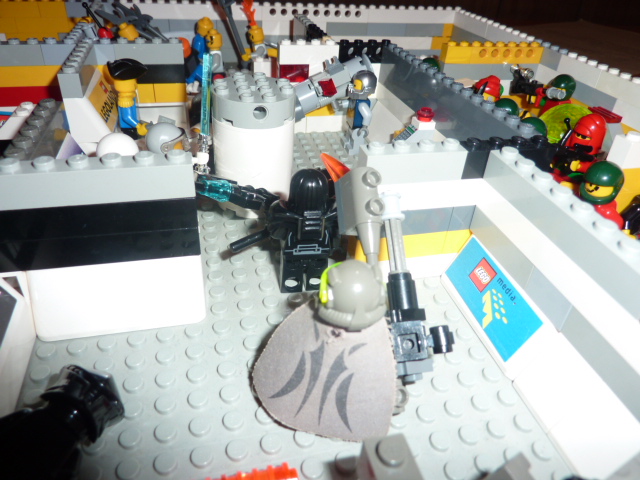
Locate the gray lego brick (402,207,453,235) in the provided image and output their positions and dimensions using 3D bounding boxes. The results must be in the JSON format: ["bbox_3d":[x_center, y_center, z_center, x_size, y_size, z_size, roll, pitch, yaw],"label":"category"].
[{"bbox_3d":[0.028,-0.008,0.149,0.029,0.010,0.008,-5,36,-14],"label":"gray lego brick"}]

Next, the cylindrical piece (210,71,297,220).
[{"bbox_3d":[-0.027,-0.037,0.186,0.032,0.050,0.032,3,35,-2],"label":"cylindrical piece"}]

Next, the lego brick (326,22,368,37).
[{"bbox_3d":[0.020,-0.161,0.353,0.032,0.010,0.008,-5,35,-14],"label":"lego brick"}]

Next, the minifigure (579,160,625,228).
[{"bbox_3d":[0.094,-0.008,0.165,0.016,0.042,0.021,-2,35,-9],"label":"minifigure"}]

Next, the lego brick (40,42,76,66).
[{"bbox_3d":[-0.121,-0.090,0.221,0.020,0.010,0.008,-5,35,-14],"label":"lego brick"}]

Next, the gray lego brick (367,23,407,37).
[{"bbox_3d":[0.051,-0.164,0.360,0.032,0.010,0.008,-5,35,-14],"label":"gray lego brick"}]

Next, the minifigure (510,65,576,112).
[{"bbox_3d":[0.118,-0.070,0.255,0.032,0.047,0.020,0,35,-6],"label":"minifigure"}]

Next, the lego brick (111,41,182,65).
[{"bbox_3d":[-0.080,-0.089,0.219,0.032,0.011,0.008,-5,36,-14],"label":"lego brick"}]

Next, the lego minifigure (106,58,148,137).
[{"bbox_3d":[-0.088,-0.060,0.220,0.017,0.046,0.017,-5,35,-14],"label":"lego minifigure"}]

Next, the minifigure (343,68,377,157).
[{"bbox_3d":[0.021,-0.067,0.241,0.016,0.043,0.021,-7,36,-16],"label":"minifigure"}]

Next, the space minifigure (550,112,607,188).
[{"bbox_3d":[0.105,-0.031,0.193,0.017,0.043,0.017,-19,40,-29],"label":"space minifigure"}]

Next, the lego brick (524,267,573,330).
[{"bbox_3d":[0.064,0.015,0.124,0.008,0.010,0.016,-5,35,-14],"label":"lego brick"}]

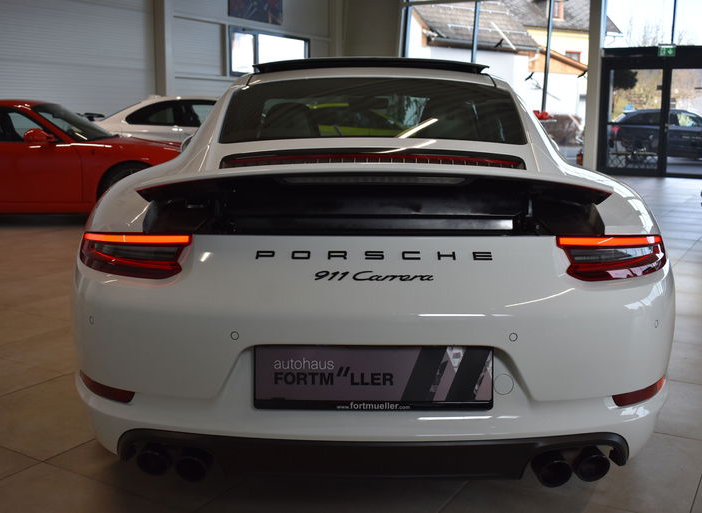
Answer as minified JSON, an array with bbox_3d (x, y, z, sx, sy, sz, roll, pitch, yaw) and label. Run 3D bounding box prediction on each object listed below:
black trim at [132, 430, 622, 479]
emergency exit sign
[{"bbox_3d":[0.054,0.468,1.818,1.247,0.127,0.187,0,10,1],"label":"black trim"},{"bbox_3d":[6.241,-4.075,15.200,0.340,0.220,0.060,6,11,28],"label":"emergency exit sign"}]

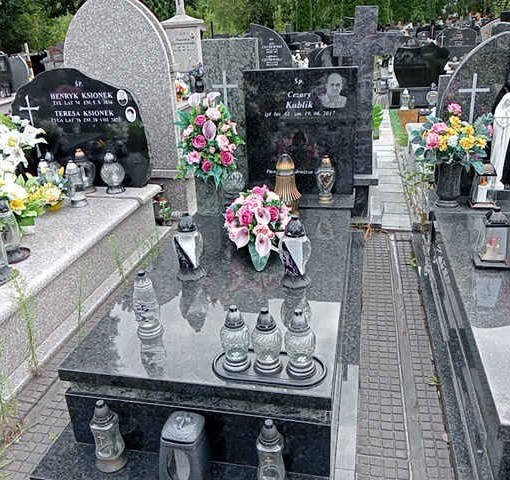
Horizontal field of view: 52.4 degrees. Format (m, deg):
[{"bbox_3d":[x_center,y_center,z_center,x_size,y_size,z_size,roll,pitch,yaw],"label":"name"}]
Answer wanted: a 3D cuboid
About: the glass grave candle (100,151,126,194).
[{"bbox_3d":[-0.974,-0.461,3.538,0.172,0.275,0.172,2,23,12],"label":"glass grave candle"}]

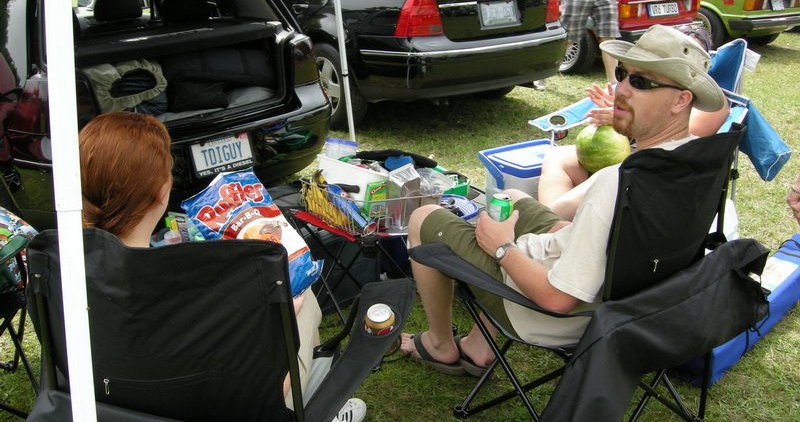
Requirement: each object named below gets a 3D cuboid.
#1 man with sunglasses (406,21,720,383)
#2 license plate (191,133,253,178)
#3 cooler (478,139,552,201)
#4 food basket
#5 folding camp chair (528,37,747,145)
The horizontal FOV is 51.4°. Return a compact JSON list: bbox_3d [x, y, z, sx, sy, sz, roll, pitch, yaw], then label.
[{"bbox_3d":[0.445,0.032,2.436,0.620,1.180,0.980,-15,24,-36],"label":"man with sunglasses"},{"bbox_3d":[-0.822,-0.259,3.886,0.310,0.160,0.020,-16,11,-37],"label":"license plate"},{"bbox_3d":[0.644,-0.092,4.075,0.440,0.340,0.320,-11,21,-26],"label":"cooler"},{"bbox_3d":[-0.105,-0.023,2.848,0.300,0.130,0.330,-11,21,-26],"label":"food basket"},{"bbox_3d":[1.056,-0.290,3.745,0.700,0.920,0.800,-11,22,-28],"label":"folding camp chair"}]

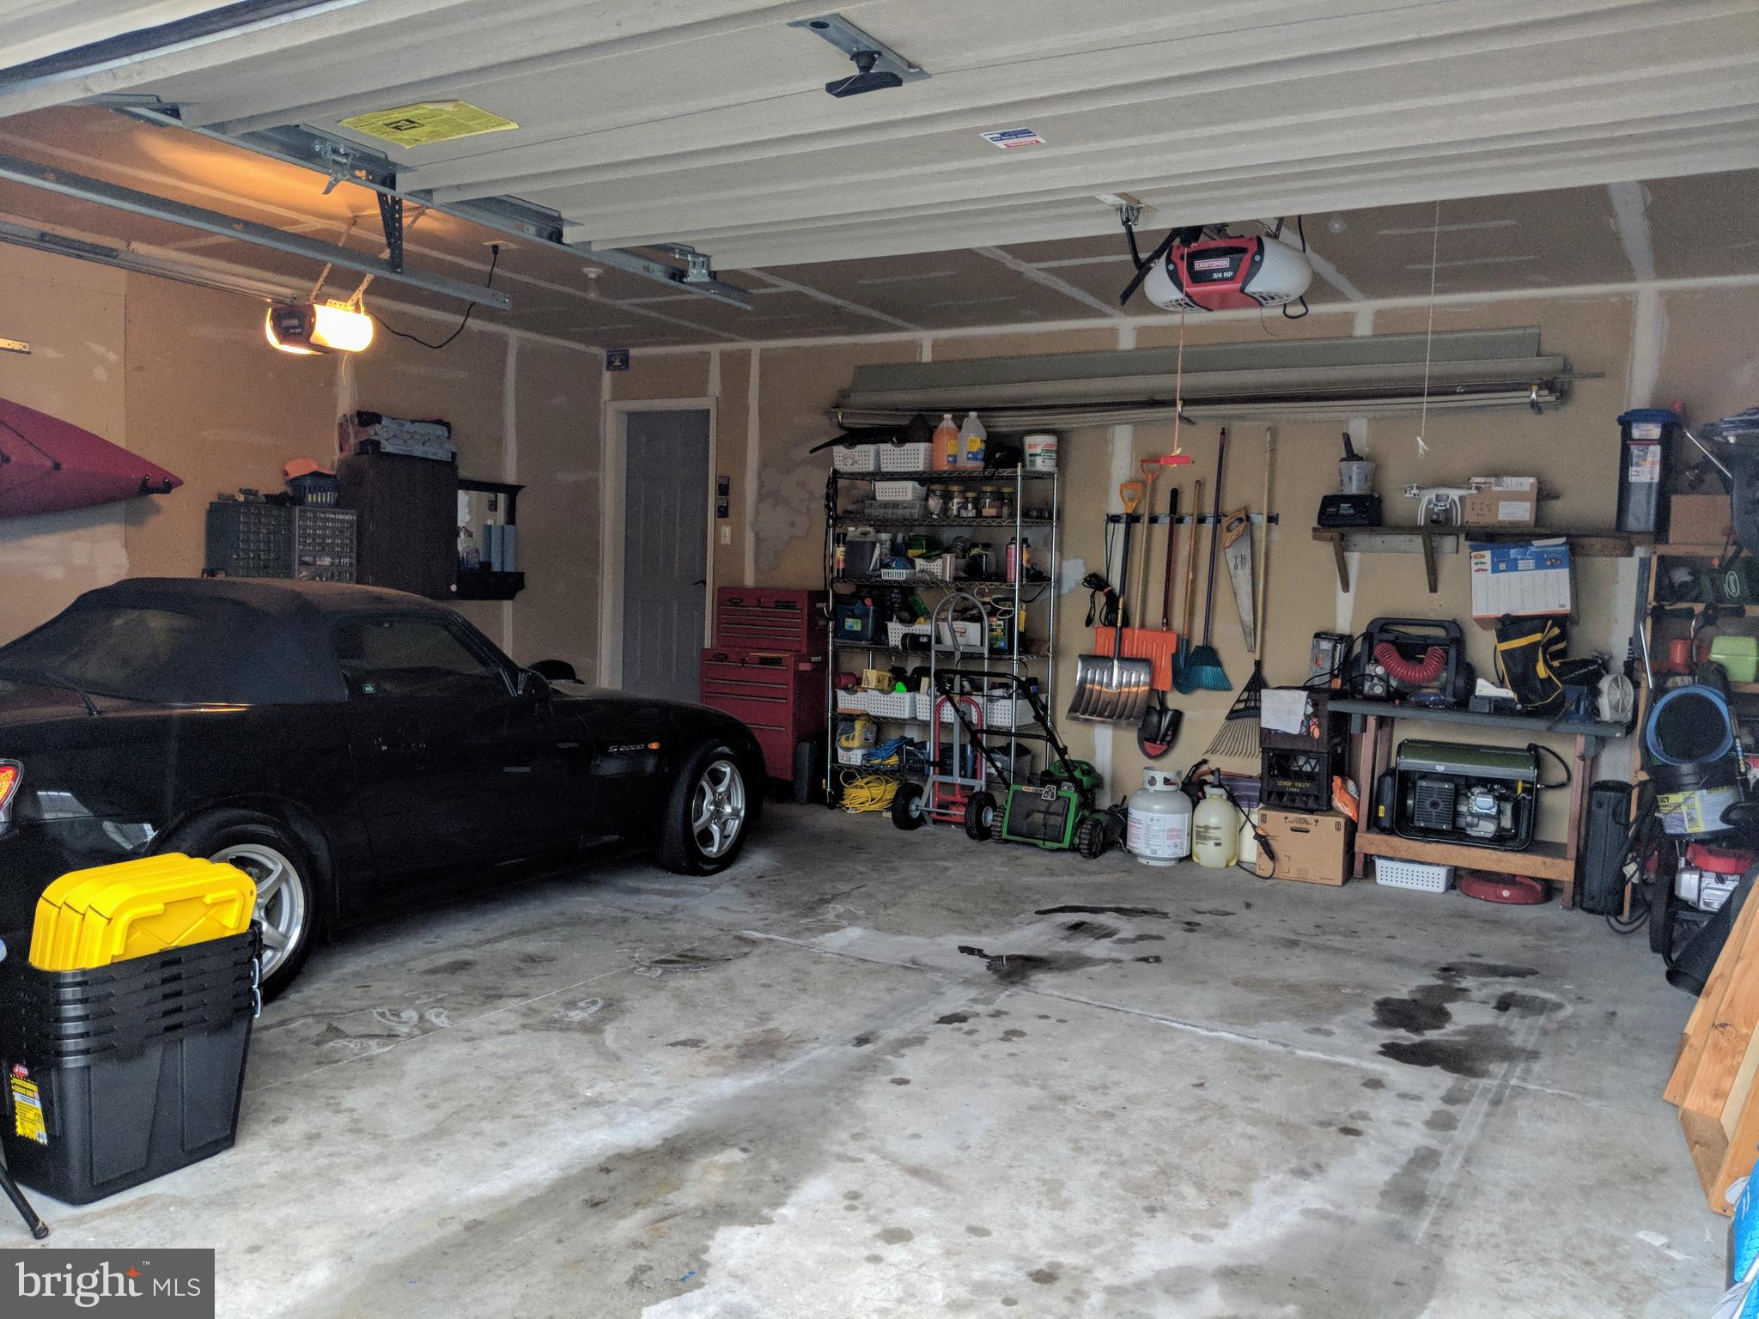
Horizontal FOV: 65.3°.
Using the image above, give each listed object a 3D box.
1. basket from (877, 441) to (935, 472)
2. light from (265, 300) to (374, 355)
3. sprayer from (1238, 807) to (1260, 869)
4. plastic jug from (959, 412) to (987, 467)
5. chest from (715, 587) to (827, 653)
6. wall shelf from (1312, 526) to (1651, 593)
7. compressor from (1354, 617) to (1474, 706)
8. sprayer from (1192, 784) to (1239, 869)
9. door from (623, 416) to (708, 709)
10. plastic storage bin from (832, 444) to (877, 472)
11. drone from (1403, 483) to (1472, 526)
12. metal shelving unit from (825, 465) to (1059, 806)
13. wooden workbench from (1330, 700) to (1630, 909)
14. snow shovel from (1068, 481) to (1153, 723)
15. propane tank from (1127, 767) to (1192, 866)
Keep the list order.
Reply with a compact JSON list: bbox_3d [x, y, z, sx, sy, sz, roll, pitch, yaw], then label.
[{"bbox_3d":[0.203,-1.123,7.755,0.276,0.148,0.320,4,4,30],"label":"basket"},{"bbox_3d":[-2.258,-1.345,5.556,0.360,0.175,0.280,4,4,31],"label":"light"},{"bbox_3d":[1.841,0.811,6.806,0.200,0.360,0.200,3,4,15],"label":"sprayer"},{"bbox_3d":[0.505,-1.185,7.498,0.150,0.315,0.150,1,4,-10],"label":"plastic jug"},{"bbox_3d":[-0.640,-0.244,8.486,0.670,0.372,0.310,4,4,31],"label":"chest"},{"bbox_3d":[2.848,-0.463,6.580,1.460,0.300,0.310,4,4,31],"label":"wall shelf"},{"bbox_3d":[2.590,0.012,6.695,0.490,0.410,0.290,4,4,31],"label":"compressor"},{"bbox_3d":[1.640,0.775,6.648,0.215,0.440,0.215,4,4,26],"label":"sprayer"},{"bbox_3d":[-1.408,-0.654,9.263,0.792,2.030,0.045,4,4,30],"label":"door"},{"bbox_3d":[-0.070,-1.142,7.911,0.273,0.148,0.320,4,4,30],"label":"plastic storage bin"},{"bbox_3d":[2.624,-0.717,6.423,0.285,0.195,0.285,3,4,14],"label":"drone"},{"bbox_3d":[0.344,-0.092,7.914,1.220,1.980,0.460,4,4,31],"label":"metal shelving unit"},{"bbox_3d":[2.820,0.658,6.526,1.250,0.840,0.520,4,4,31],"label":"wooden workbench"},{"bbox_3d":[1.292,-0.306,7.542,0.450,1.310,0.180,4,4,31],"label":"snow shovel"},{"bbox_3d":[1.402,0.777,6.843,0.308,0.459,0.308,4,4,31],"label":"propane tank"}]

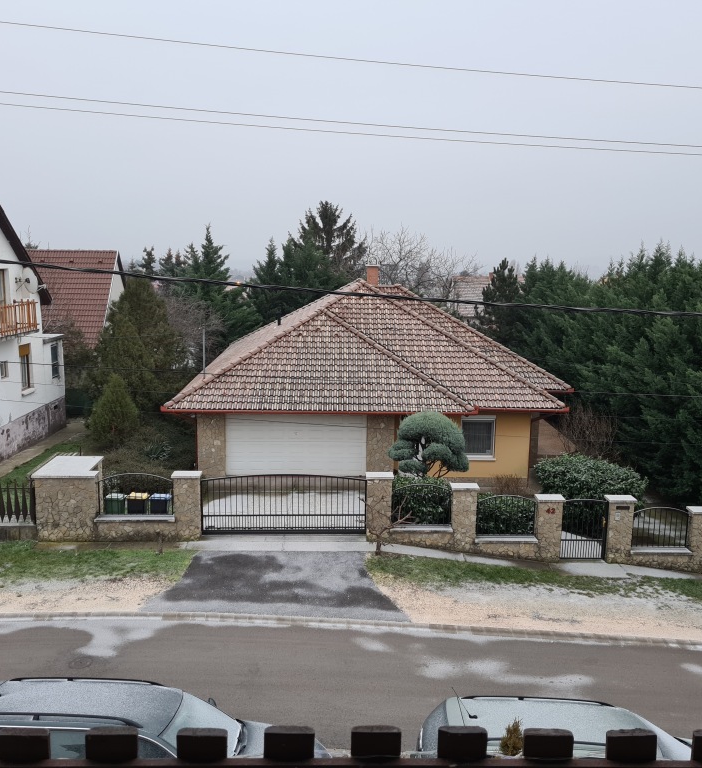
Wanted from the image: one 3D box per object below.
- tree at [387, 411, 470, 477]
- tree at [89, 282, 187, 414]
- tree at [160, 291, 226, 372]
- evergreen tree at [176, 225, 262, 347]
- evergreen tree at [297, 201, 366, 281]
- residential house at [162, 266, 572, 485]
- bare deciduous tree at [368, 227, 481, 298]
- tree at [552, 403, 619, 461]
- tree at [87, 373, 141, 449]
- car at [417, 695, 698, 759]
[{"bbox_3d":[2.144,2.021,21.712,2.290,2.600,2.000,1,9,0],"label":"tree"},{"bbox_3d":[-8.341,-1.237,30.489,3.670,5.990,3.670,1,9,0],"label":"tree"},{"bbox_3d":[-7.418,-1.757,36.434,3.340,5.310,3.340,1,9,0],"label":"tree"},{"bbox_3d":[-7.482,-4.547,43.705,4.810,8.640,4.810,1,9,0],"label":"evergreen tree"},{"bbox_3d":[-1.387,-6.767,51.894,5.490,10.950,5.490,1,9,0],"label":"evergreen tree"},{"bbox_3d":[0.875,-1.398,30.884,13.800,6.400,15.800,1,9,-1],"label":"residential house"},{"bbox_3d":[4.413,-5.139,47.743,6.970,9.100,6.970,1,9,0],"label":"bare deciduous tree"},{"bbox_3d":[8.061,1.714,26.678,2.340,2.180,2.340,1,9,0],"label":"tree"},{"bbox_3d":[-8.140,0.882,26.611,1.850,2.590,1.850,1,9,0],"label":"tree"},{"bbox_3d":[2.721,4.559,8.754,4.500,1.600,1.800,3,6,1],"label":"car"}]

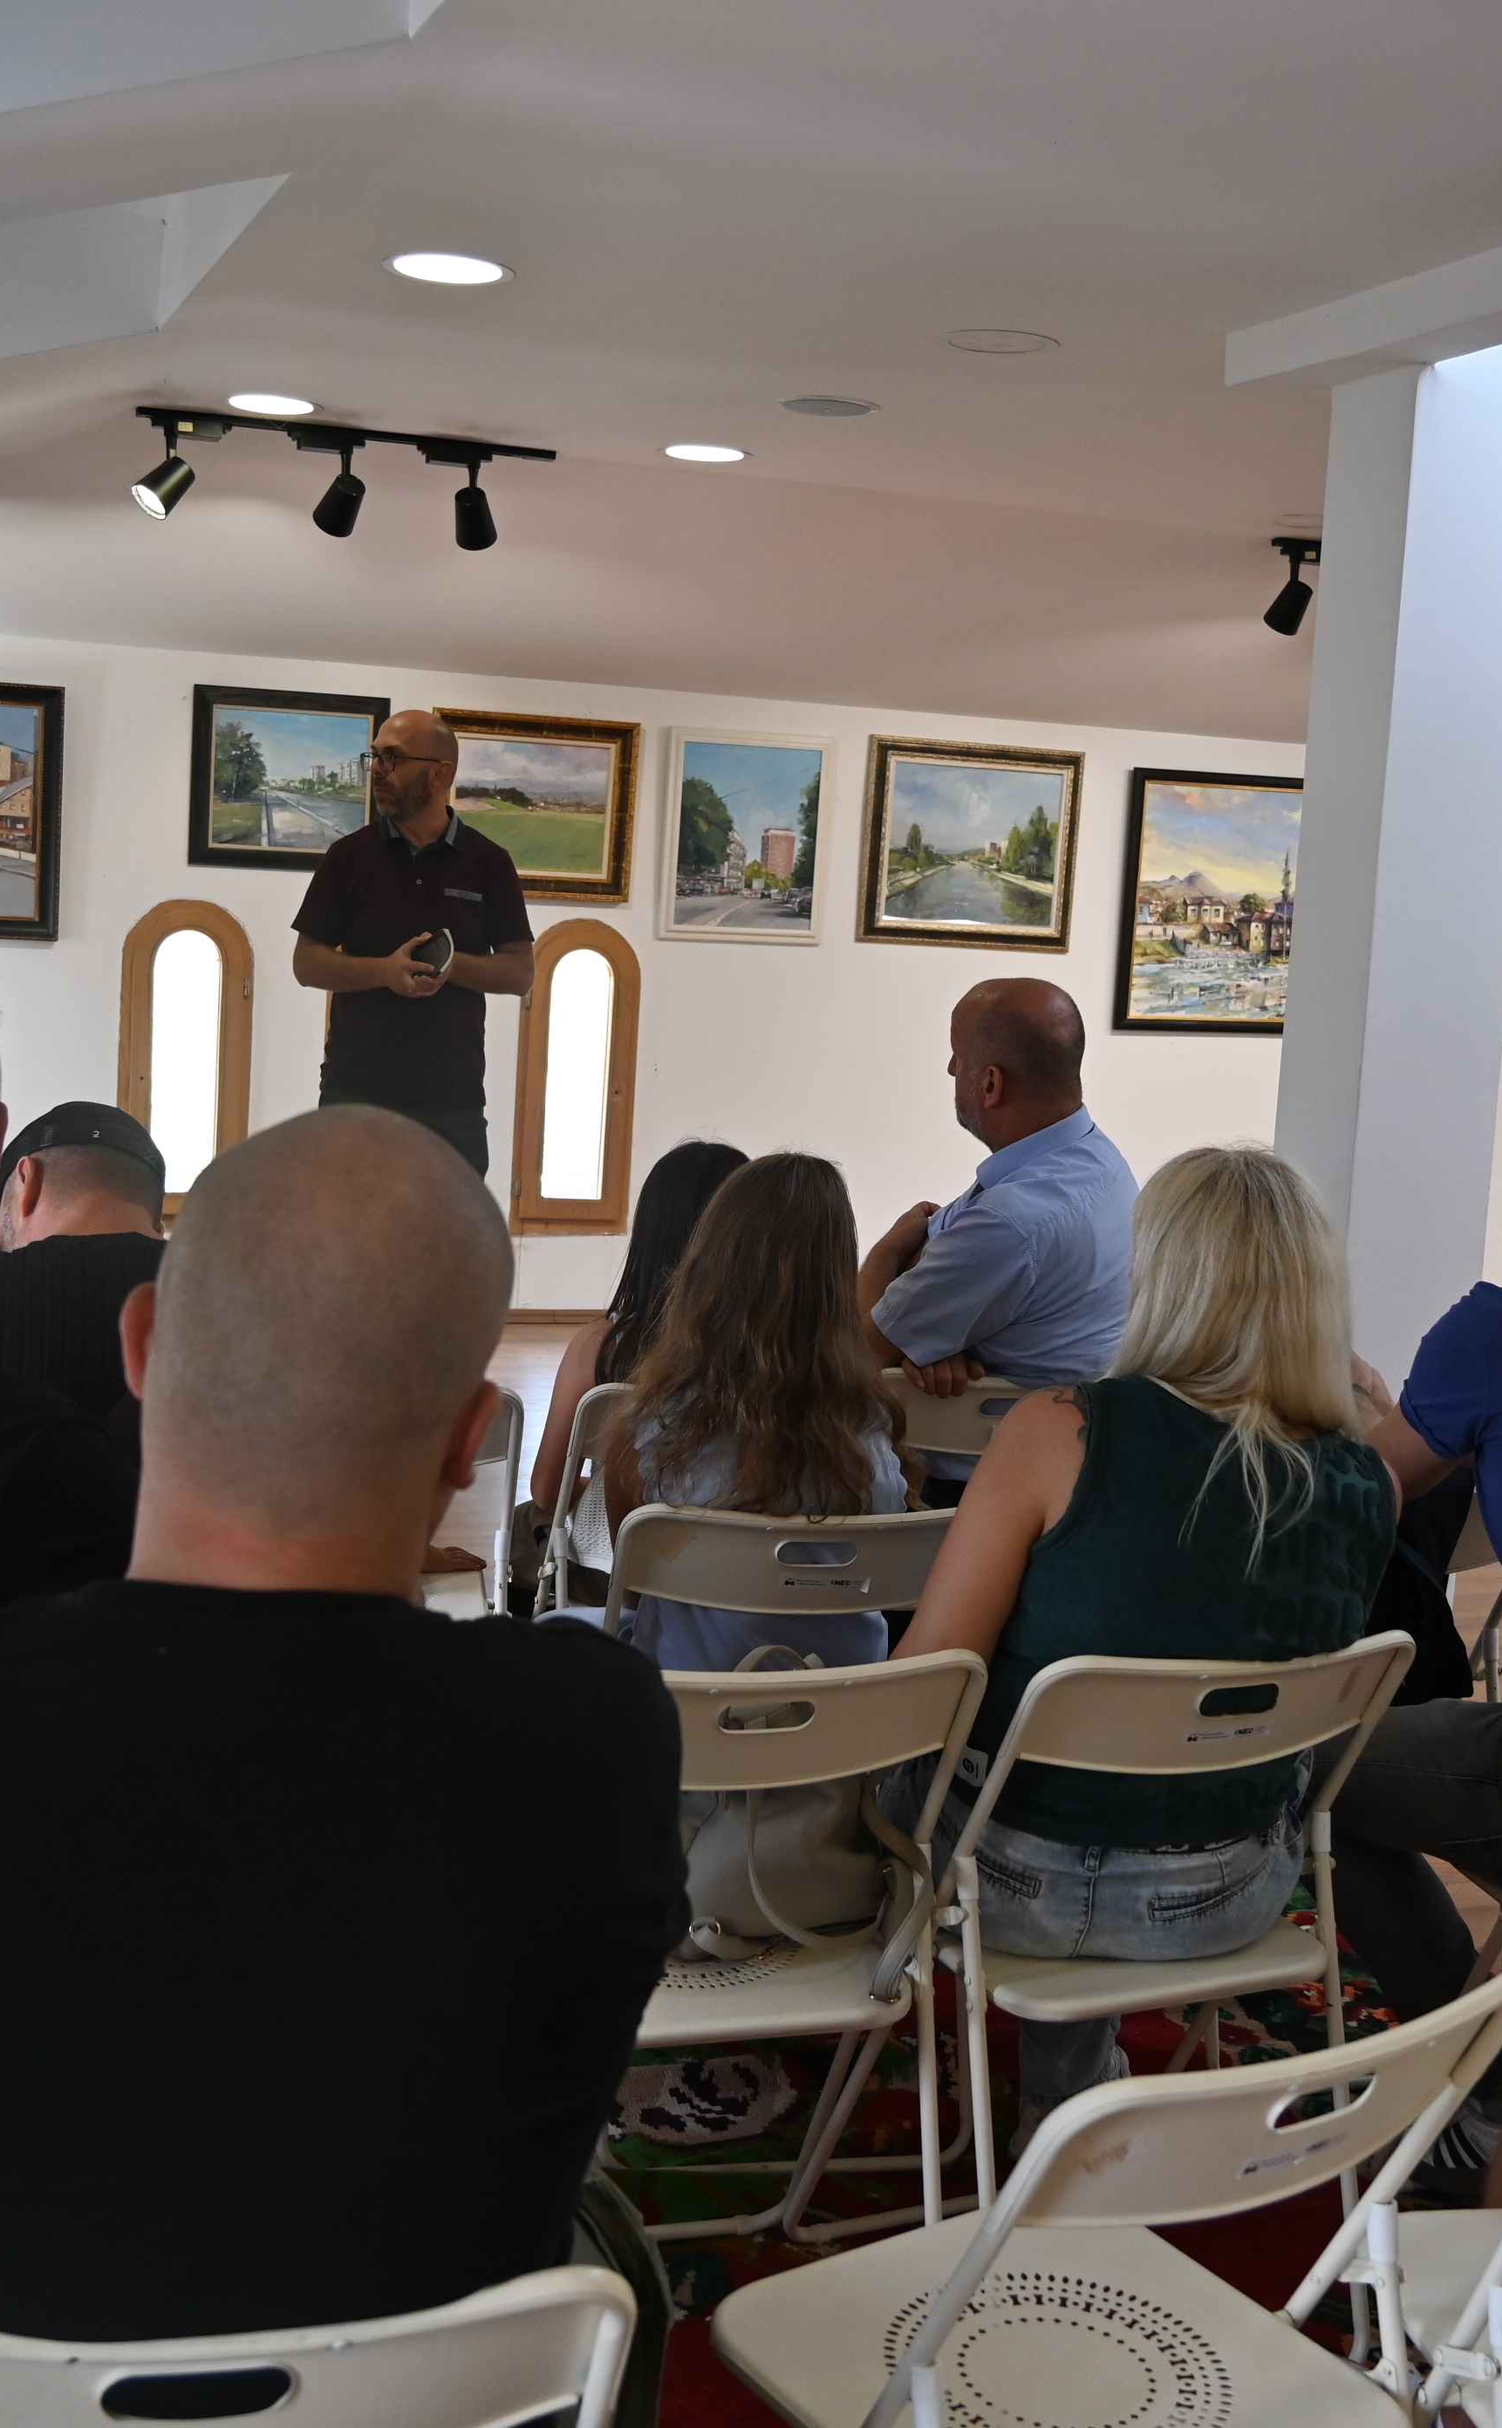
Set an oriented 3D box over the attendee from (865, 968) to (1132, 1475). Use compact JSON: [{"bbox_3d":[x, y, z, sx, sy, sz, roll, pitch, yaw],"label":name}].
[{"bbox_3d":[0.277,0.314,4.235,0.680,1.360,0.520,8,8,34],"label":"attendee"}]

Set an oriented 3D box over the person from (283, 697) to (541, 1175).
[{"bbox_3d":[-0.763,-0.218,6.042,0.520,1.771,0.400,3,7,1],"label":"person"}]

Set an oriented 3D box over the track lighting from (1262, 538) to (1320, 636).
[{"bbox_3d":[1.163,-1.347,5.876,0.120,0.210,0.130,1,7,-23],"label":"track lighting"}]

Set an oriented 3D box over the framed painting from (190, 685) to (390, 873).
[{"bbox_3d":[-1.436,-1.353,8.550,0.615,0.557,0.040,1,7,-20],"label":"framed painting"}]

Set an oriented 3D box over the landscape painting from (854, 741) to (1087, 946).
[{"bbox_3d":[0.735,-1.221,9.084,0.780,0.670,0.050,1,7,-21],"label":"landscape painting"}]

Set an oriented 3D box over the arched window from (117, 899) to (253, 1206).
[{"bbox_3d":[-1.723,-0.449,8.308,0.400,1.010,0.100,1,7,-21],"label":"arched window"}]

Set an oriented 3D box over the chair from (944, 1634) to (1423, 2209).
[{"bbox_3d":[0.358,0.776,2.835,0.455,0.785,0.460,0,8,-27],"label":"chair"}]

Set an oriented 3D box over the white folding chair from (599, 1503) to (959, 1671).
[{"bbox_3d":[0.006,0.660,3.122,0.410,0.780,0.470,2,7,-12],"label":"white folding chair"}]

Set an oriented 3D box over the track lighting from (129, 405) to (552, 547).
[{"bbox_3d":[-0.958,-1.742,6.521,1.010,0.250,0.180,1,7,-19],"label":"track lighting"}]

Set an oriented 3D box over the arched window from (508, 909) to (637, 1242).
[{"bbox_3d":[-0.565,-0.446,9.012,0.404,1.047,0.080,1,7,-20],"label":"arched window"}]

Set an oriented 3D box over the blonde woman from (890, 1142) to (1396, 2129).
[{"bbox_3d":[0.296,0.523,2.958,0.480,1.250,0.660,0,8,-27],"label":"blonde woman"}]

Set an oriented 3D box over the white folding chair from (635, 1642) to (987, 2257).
[{"bbox_3d":[-0.070,0.770,2.753,0.453,0.776,0.490,1,7,-19],"label":"white folding chair"}]

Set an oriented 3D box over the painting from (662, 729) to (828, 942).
[{"bbox_3d":[-0.016,-1.211,8.811,0.572,0.667,0.040,1,7,-21],"label":"painting"}]

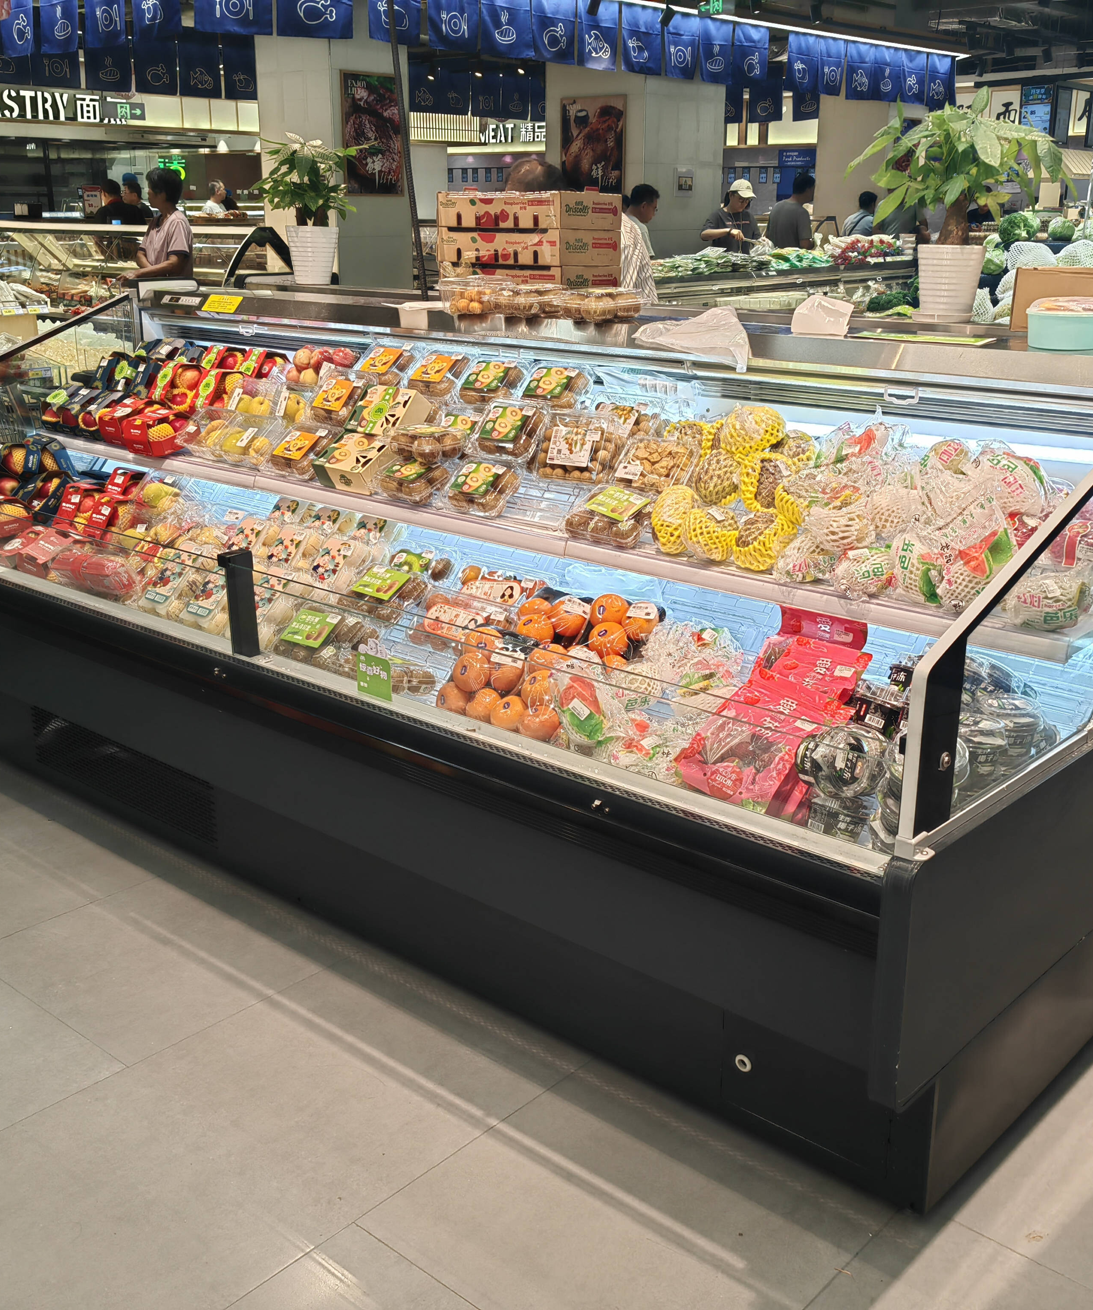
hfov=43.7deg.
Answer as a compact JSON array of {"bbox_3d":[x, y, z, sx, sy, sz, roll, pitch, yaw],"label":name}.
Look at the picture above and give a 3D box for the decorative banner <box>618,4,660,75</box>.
[{"bbox_3d":[0.620,-3.967,8.791,0.020,0.400,0.345,16,23,40],"label":"decorative banner"}]

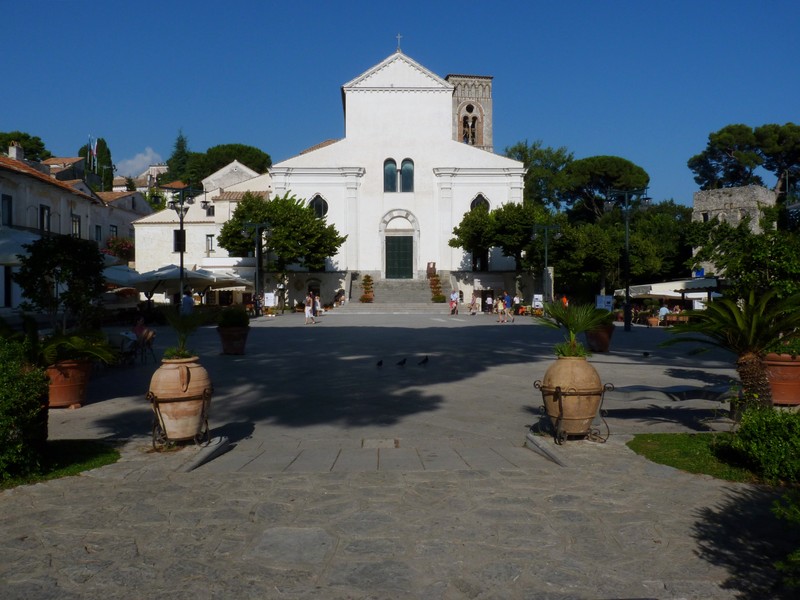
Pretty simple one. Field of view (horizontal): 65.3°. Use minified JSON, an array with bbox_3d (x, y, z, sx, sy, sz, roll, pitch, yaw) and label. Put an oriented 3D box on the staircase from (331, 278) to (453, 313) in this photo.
[{"bbox_3d":[-0.279,-0.319,49.800,9.200,2.700,6.200,0,1,0],"label":"staircase"}]

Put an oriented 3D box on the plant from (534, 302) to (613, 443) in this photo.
[{"bbox_3d":[1.880,0.747,6.762,0.840,1.460,0.800,0,1,0],"label":"plant"}]

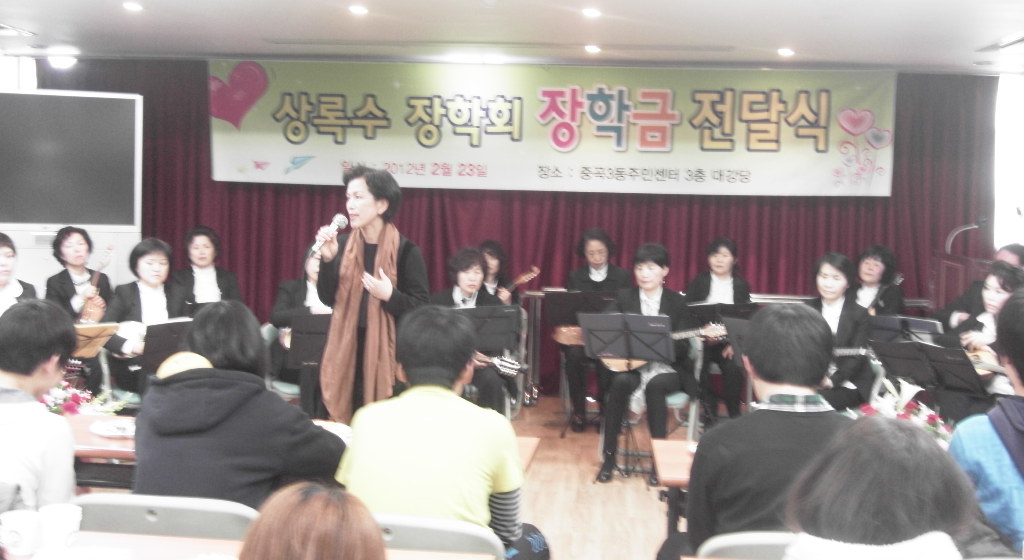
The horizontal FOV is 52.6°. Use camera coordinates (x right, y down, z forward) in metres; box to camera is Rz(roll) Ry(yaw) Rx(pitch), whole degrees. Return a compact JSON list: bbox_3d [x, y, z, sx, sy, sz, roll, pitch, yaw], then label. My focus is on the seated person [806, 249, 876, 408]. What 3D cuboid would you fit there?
[{"bbox_3d":[1.687,0.476,5.374,0.480,1.220,0.680,4,6,23],"label":"seated person"}]

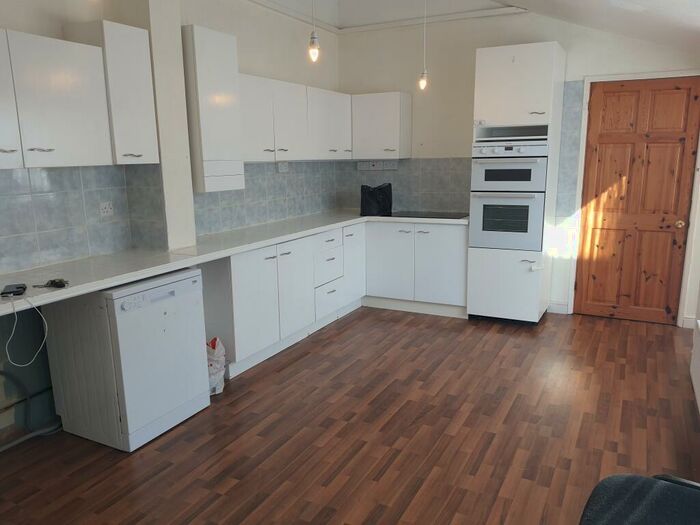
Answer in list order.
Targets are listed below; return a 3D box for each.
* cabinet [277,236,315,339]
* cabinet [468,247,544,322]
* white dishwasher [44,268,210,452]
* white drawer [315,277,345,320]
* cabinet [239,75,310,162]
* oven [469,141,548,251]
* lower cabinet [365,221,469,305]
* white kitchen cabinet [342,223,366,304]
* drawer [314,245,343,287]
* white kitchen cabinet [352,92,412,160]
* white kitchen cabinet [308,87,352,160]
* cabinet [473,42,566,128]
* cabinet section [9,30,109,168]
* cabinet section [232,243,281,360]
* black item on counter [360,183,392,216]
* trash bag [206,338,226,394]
[{"bbox_3d":[-0.656,0.160,4.185,0.576,0.723,0.496,5,13,28],"label":"cabinet"},{"bbox_3d":[1.460,0.139,4.782,0.605,0.608,0.605,5,13,28],"label":"cabinet"},{"bbox_3d":[-1.256,0.485,3.010,0.590,0.847,0.593,5,13,28],"label":"white dishwasher"},{"bbox_3d":[-0.400,0.287,4.641,0.525,0.286,0.487,5,13,28],"label":"white drawer"},{"bbox_3d":[-0.734,-1.128,4.235,0.320,0.628,0.945,5,13,28],"label":"cabinet"},{"bbox_3d":[1.434,-0.594,4.614,0.603,0.895,0.575,5,13,28],"label":"oven"},{"bbox_3d":[0.727,-0.047,5.106,0.982,0.723,0.576,5,13,28],"label":"lower cabinet"},{"bbox_3d":[-0.204,-0.014,5.019,0.576,0.723,0.460,5,13,28],"label":"white kitchen cabinet"},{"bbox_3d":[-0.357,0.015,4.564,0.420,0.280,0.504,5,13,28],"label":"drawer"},{"bbox_3d":[0.319,-1.339,5.222,0.514,0.613,0.296,5,13,28],"label":"white kitchen cabinet"},{"bbox_3d":[-0.316,-1.288,4.993,0.320,0.627,0.815,5,13,28],"label":"white kitchen cabinet"},{"bbox_3d":[1.446,-1.463,4.463,0.608,0.608,0.610,5,13,28],"label":"cabinet"},{"bbox_3d":[-1.571,-0.810,2.733,0.305,0.619,0.492,5,13,28],"label":"cabinet section"},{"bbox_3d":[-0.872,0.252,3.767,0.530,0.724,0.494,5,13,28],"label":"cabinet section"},{"bbox_3d":[0.276,-0.601,5.049,0.283,0.309,0.162,3,12,19],"label":"black item on counter"},{"bbox_3d":[-0.912,0.648,3.354,0.232,0.353,0.242,5,13,28],"label":"trash bag"}]

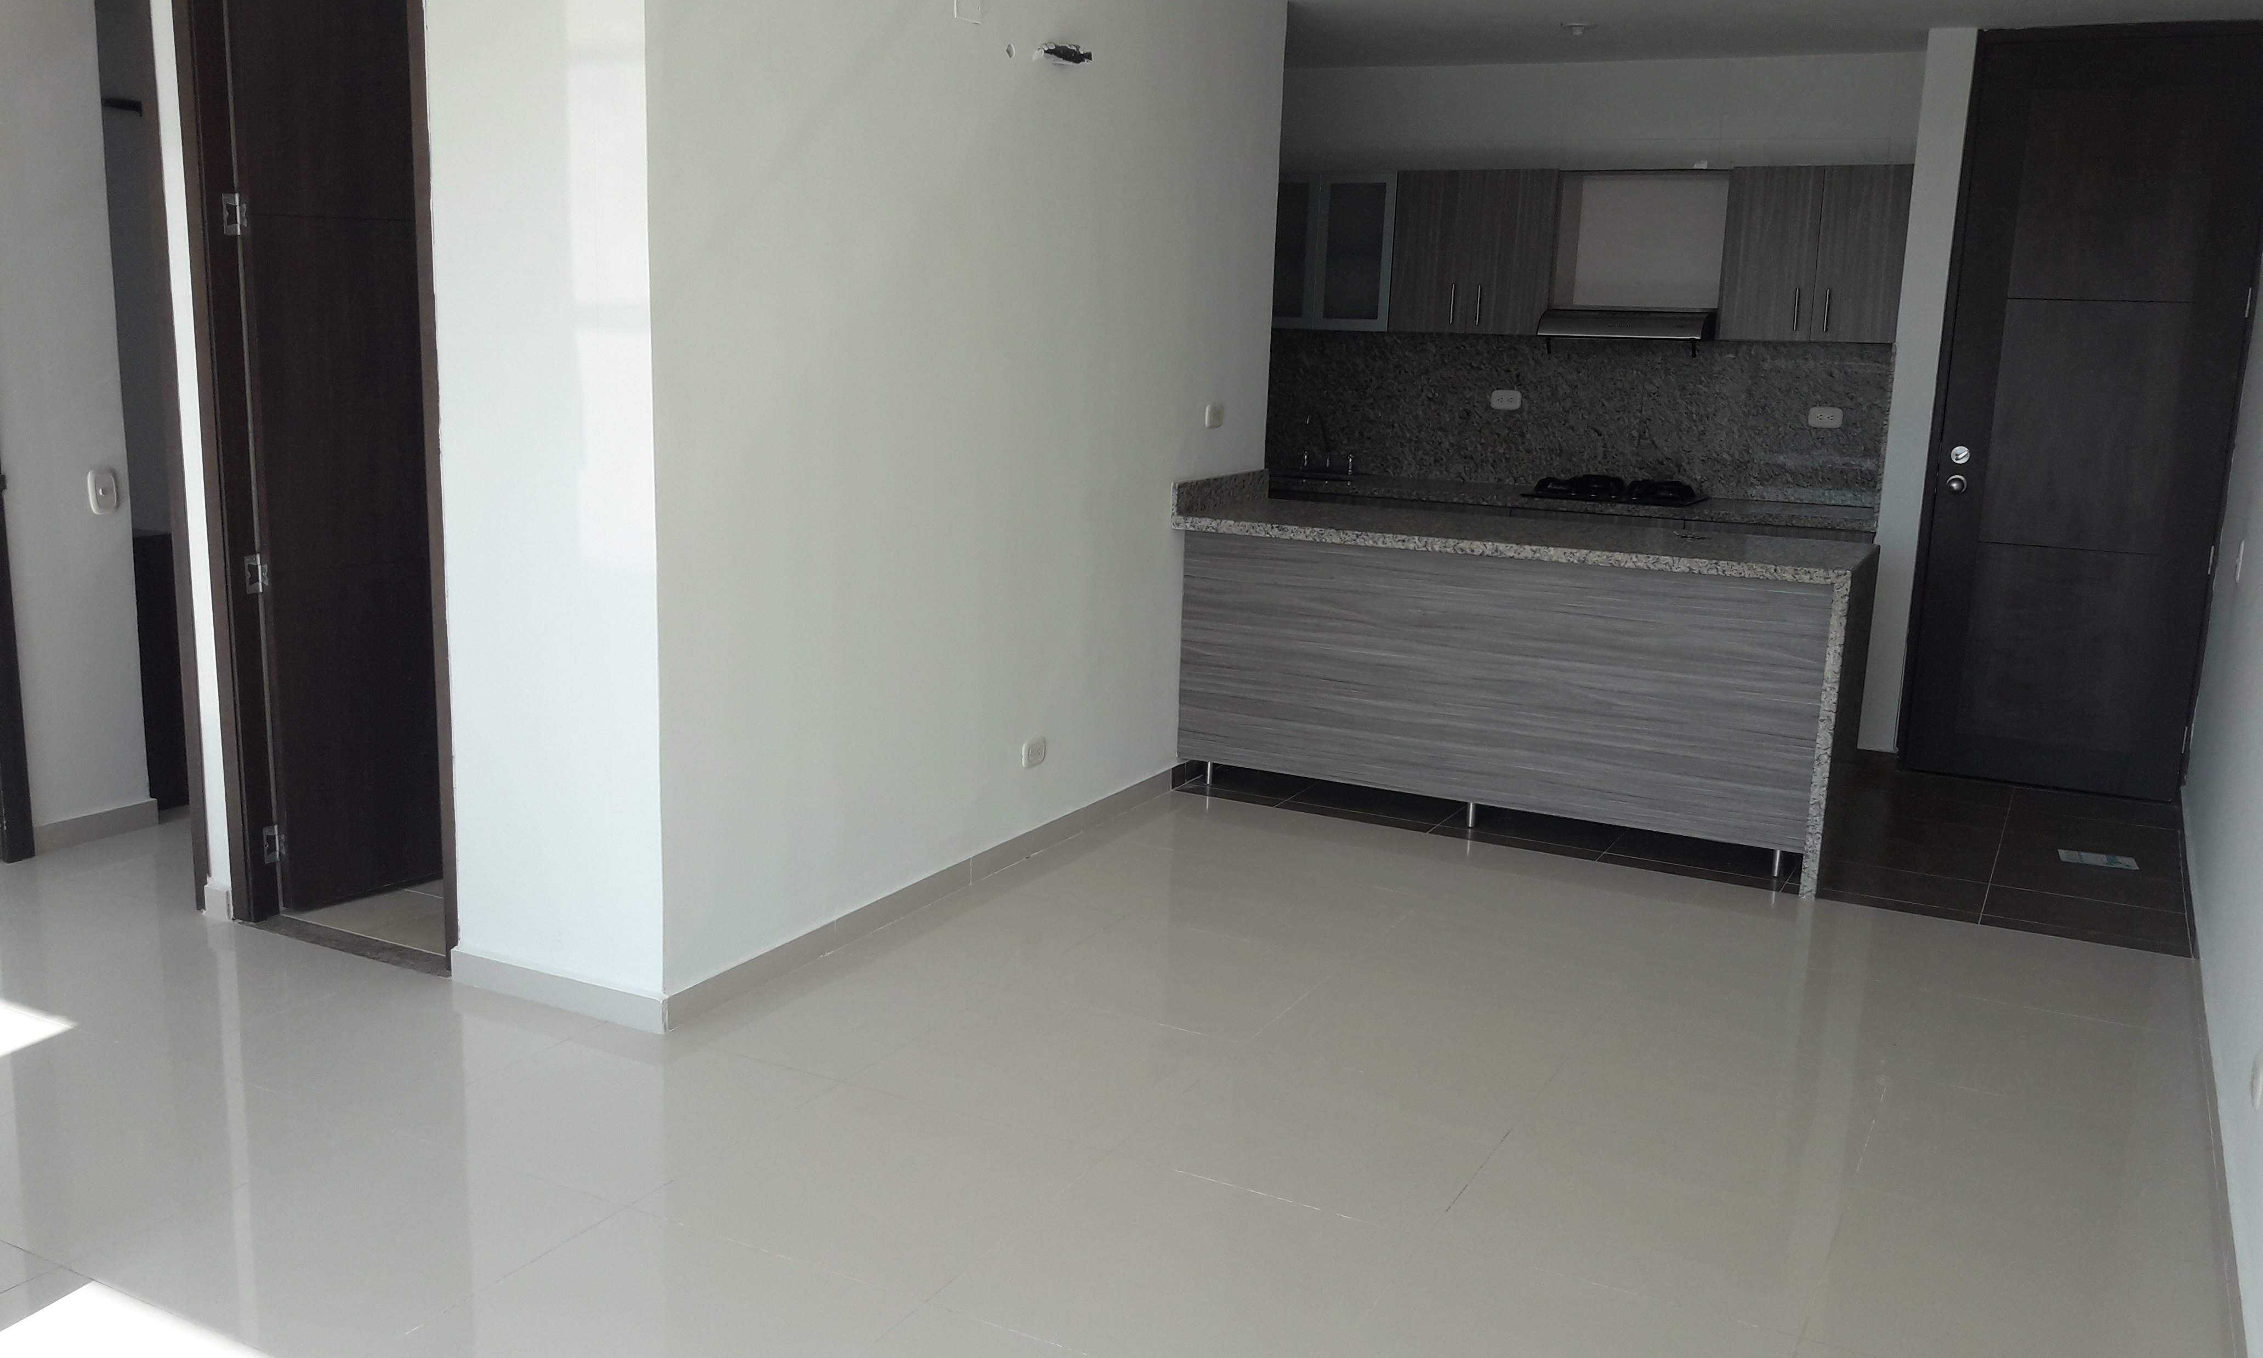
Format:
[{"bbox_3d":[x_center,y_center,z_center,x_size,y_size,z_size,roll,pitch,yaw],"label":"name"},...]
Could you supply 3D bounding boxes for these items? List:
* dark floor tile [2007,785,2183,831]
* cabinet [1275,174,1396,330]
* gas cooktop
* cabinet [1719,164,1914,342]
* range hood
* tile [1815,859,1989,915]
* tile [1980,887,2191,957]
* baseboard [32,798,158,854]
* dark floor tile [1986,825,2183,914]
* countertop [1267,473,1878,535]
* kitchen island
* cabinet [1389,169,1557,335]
[{"bbox_3d":[3.161,0.428,6.015,0.480,0.012,0.364,8,13,27],"label":"dark floor tile"},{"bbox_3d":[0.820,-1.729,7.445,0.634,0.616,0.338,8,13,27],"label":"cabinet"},{"bbox_3d":[1.906,-0.745,7.183,0.615,0.068,0.439,8,13,27],"label":"gas cooktop"},{"bbox_3d":[2.480,-1.518,6.583,0.583,0.604,0.338,8,13,27],"label":"cabinet"},{"bbox_3d":[1.939,-1.362,7.016,0.609,0.106,0.530,8,13,27],"label":"range hood"},{"bbox_3d":[2.133,0.579,5.170,0.506,0.011,0.328,8,13,27],"label":"tile"},{"bbox_3d":[2.532,0.643,4.860,0.488,0.012,0.405,8,13,27],"label":"tile"},{"bbox_3d":[-2.846,0.405,5.025,0.013,0.075,0.367,8,13,27],"label":"baseboard"},{"bbox_3d":[2.805,0.560,5.373,0.490,0.011,0.664,8,13,27],"label":"dark floor tile"},{"bbox_3d":[1.541,-0.714,7.095,2.528,0.045,0.586,8,13,27],"label":"countertop"},{"bbox_3d":[1.159,-0.053,5.620,1.983,0.977,0.691,8,13,27],"label":"kitchen island"},{"bbox_3d":[1.375,-1.657,7.157,0.621,0.612,0.338,8,13,27],"label":"cabinet"}]

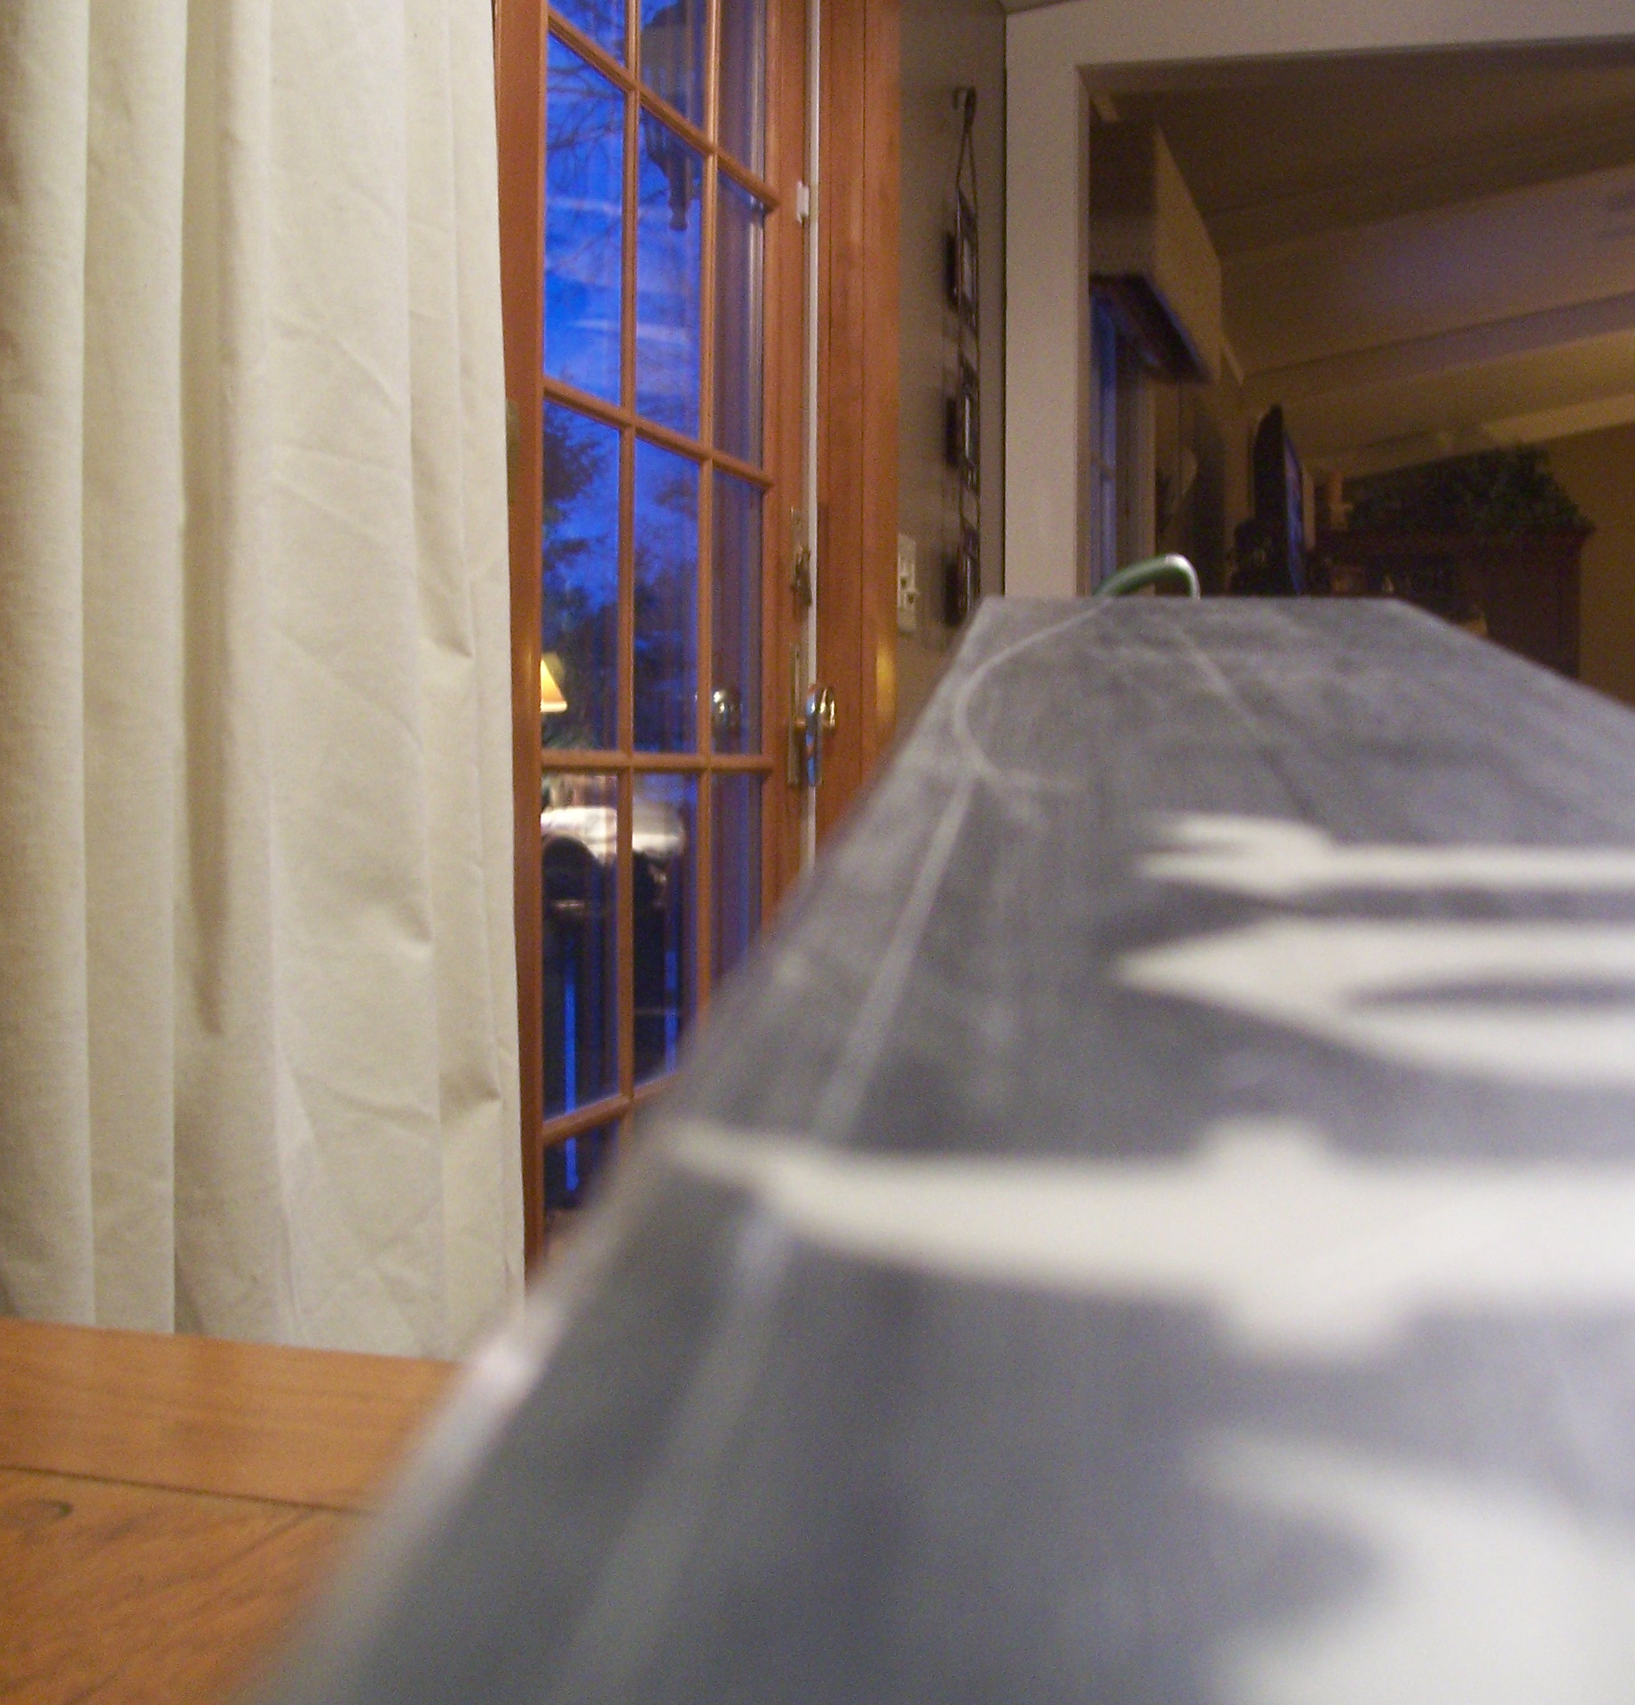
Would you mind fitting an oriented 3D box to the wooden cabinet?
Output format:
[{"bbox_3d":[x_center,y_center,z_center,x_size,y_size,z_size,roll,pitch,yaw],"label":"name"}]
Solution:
[{"bbox_3d":[2.540,-0.330,8.900,1.080,1.880,0.580,1,2,16],"label":"wooden cabinet"}]

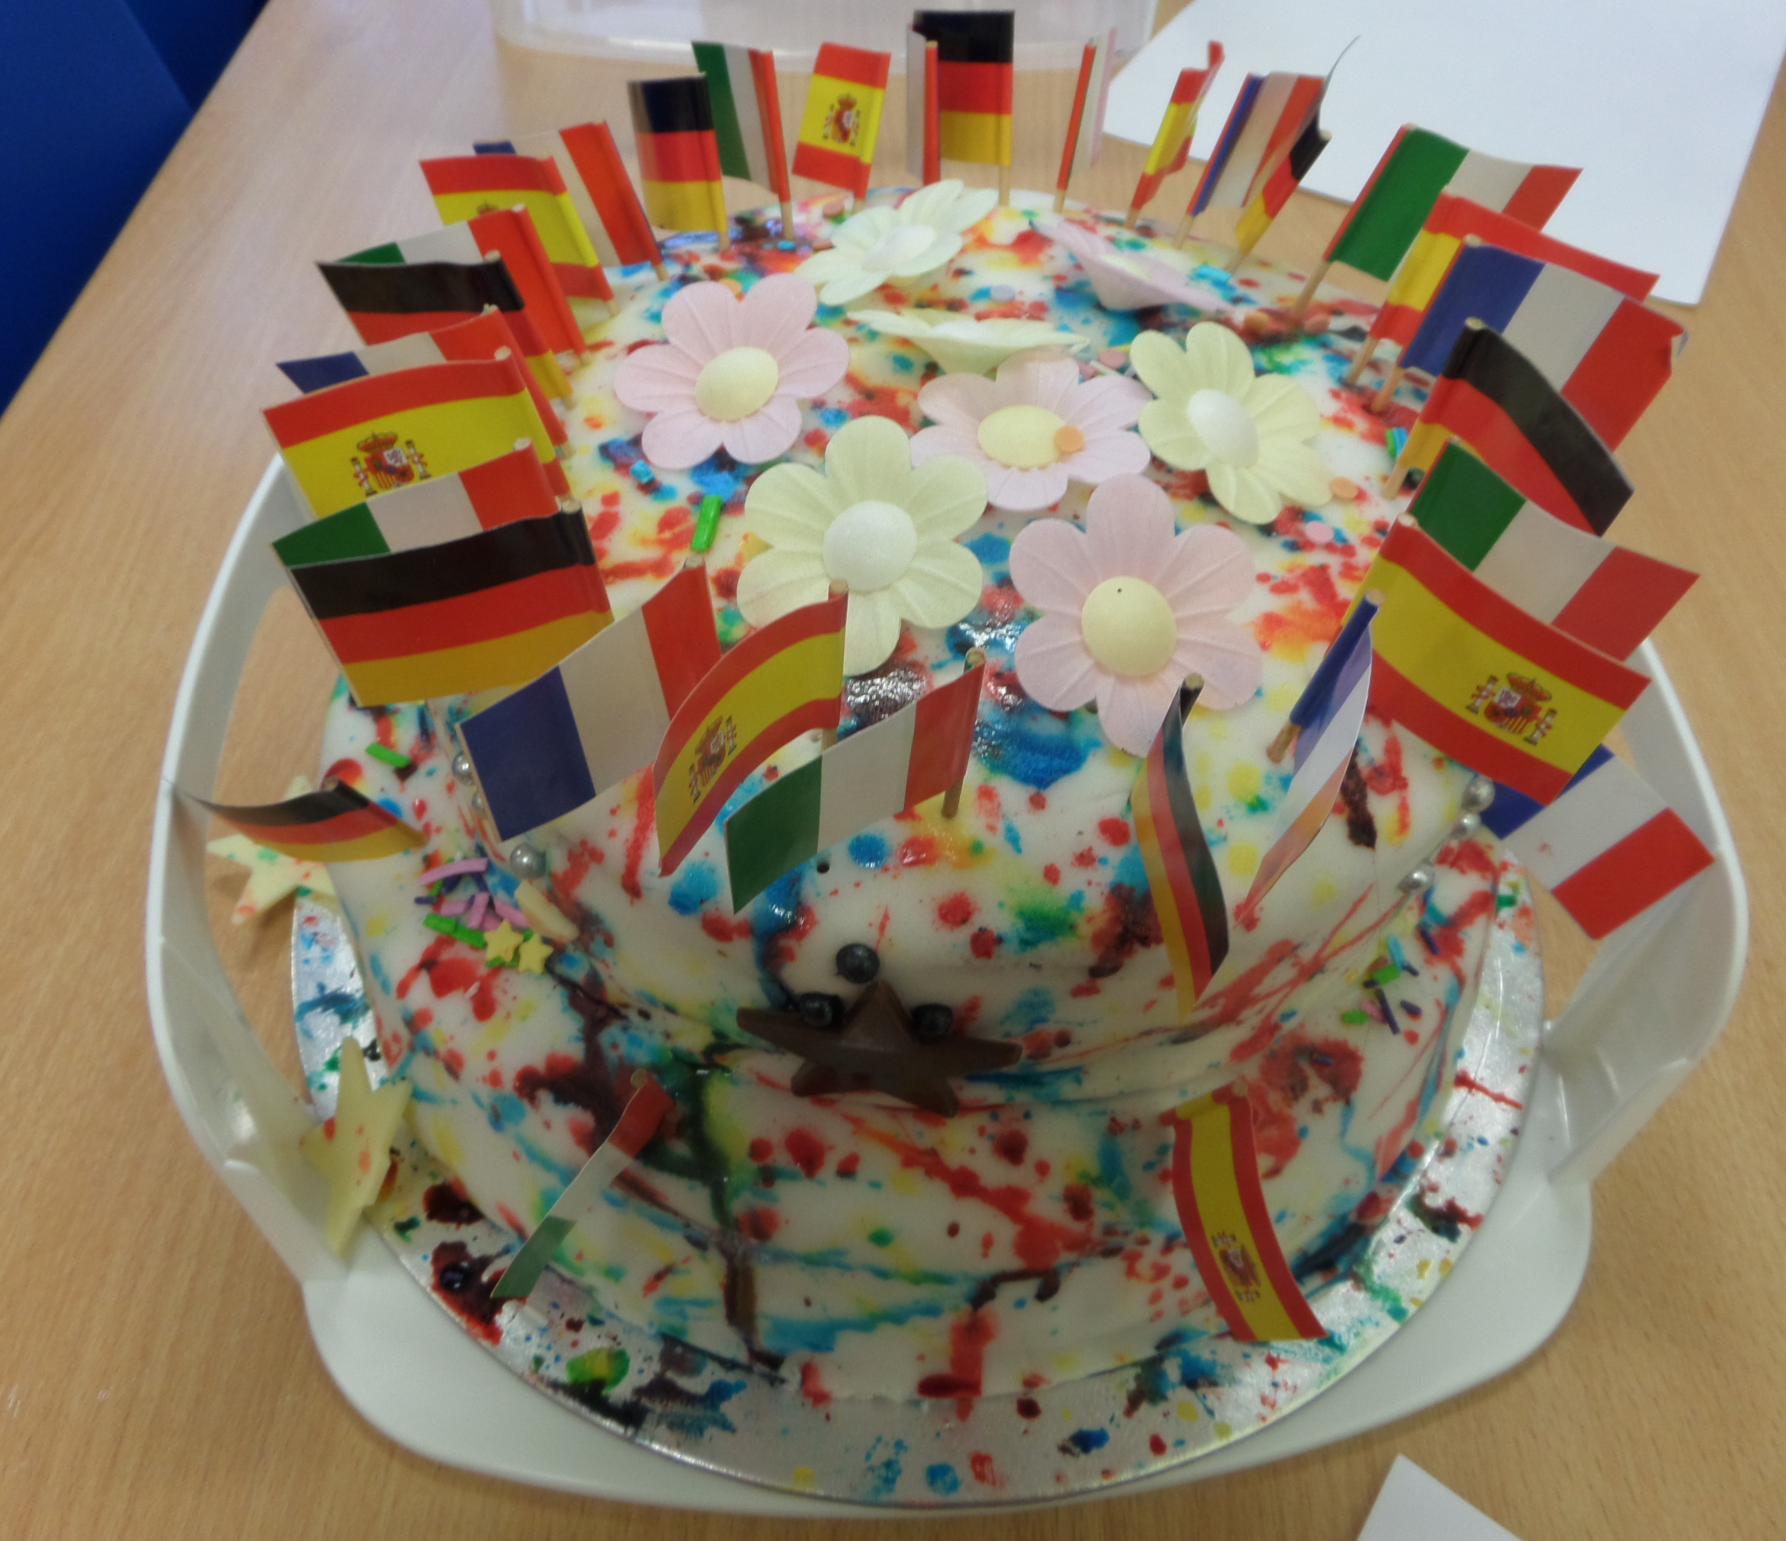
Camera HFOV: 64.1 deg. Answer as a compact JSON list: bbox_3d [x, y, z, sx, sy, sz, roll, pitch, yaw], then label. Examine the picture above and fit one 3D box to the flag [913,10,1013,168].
[{"bbox_3d":[0.013,-0.129,0.268,0.006,0.025,0.032,-17,33,-27],"label":"flag"}]

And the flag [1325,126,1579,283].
[{"bbox_3d":[0.094,-0.092,0.238,0.034,0.025,0.005,5,54,-15],"label":"flag"}]

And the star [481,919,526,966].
[{"bbox_3d":[-0.059,0.026,0.216,0.007,0.002,0.006,-1,70,22],"label":"star"}]

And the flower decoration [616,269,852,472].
[{"bbox_3d":[-0.024,-0.061,0.224,0.037,0.008,0.038,-5,70,13],"label":"flower decoration"}]

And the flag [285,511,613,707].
[{"bbox_3d":[-0.052,-0.019,0.176,0.034,0.025,0.004,-12,51,-7],"label":"flag"}]

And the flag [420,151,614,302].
[{"bbox_3d":[-0.065,-0.092,0.243,0.034,0.025,0.005,17,53,32],"label":"flag"}]

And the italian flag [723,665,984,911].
[{"bbox_3d":[-0.004,0.003,0.160,0.034,0.025,0.004,-31,66,-18],"label":"italian flag"}]

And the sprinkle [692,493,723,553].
[{"bbox_3d":[-0.027,-0.036,0.209,0.003,0.002,0.011,5,51,2],"label":"sprinkle"}]

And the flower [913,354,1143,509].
[{"bbox_3d":[0.021,-0.051,0.216,0.036,0.010,0.036,4,54,0],"label":"flower"}]

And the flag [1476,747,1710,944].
[{"bbox_3d":[0.116,0.009,0.240,0.003,0.025,0.034,-22,67,-44],"label":"flag"}]

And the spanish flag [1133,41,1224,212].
[{"bbox_3d":[0.054,-0.121,0.268,0.008,0.025,0.032,25,43,10],"label":"spanish flag"}]

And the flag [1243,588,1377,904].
[{"bbox_3d":[0.047,0.000,0.163,0.006,0.027,0.033,20,57,5],"label":"flag"}]

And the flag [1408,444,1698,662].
[{"bbox_3d":[0.083,-0.025,0.188,0.033,0.027,0.004,35,60,18],"label":"flag"}]

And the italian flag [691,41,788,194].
[{"bbox_3d":[-0.028,-0.120,0.262,0.005,0.025,0.034,-19,39,-19],"label":"italian flag"}]

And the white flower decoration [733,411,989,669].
[{"bbox_3d":[-0.004,-0.031,0.199,0.036,0.009,0.036,0,80,-2],"label":"white flower decoration"}]

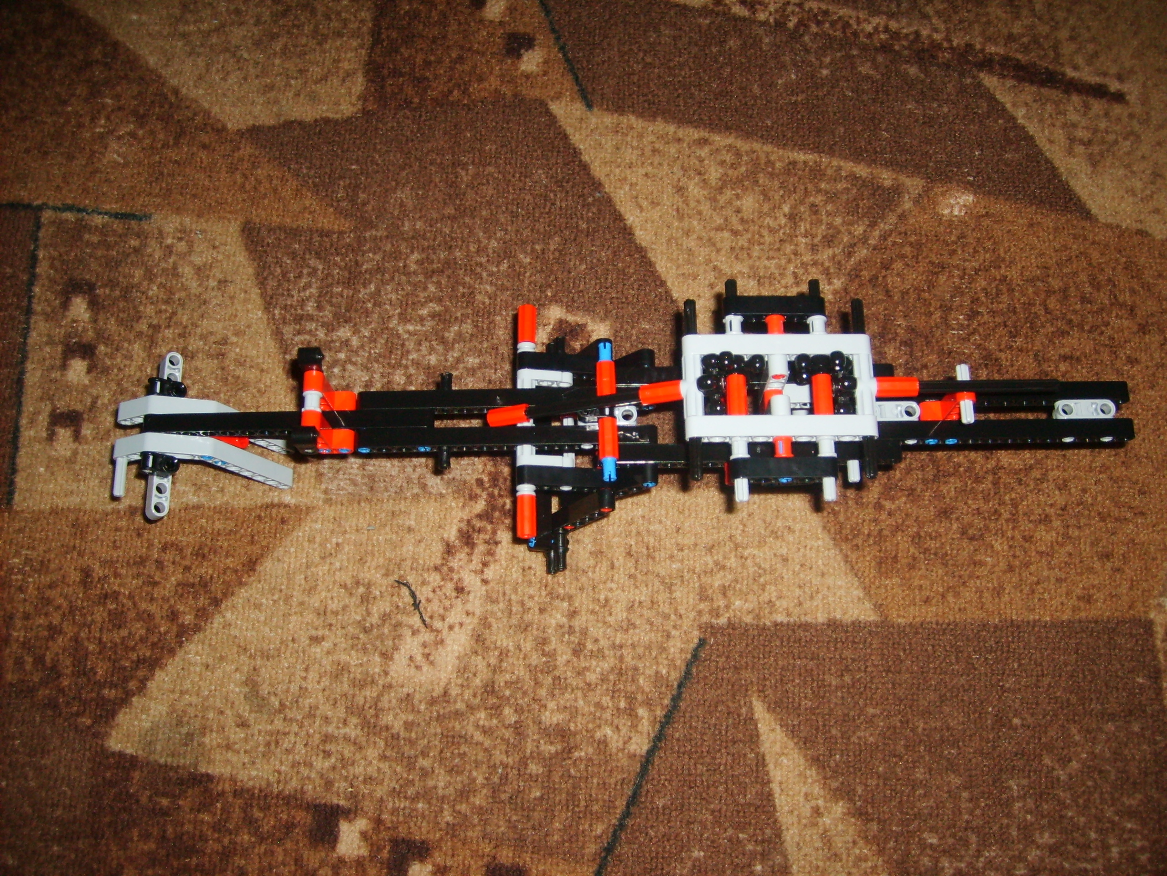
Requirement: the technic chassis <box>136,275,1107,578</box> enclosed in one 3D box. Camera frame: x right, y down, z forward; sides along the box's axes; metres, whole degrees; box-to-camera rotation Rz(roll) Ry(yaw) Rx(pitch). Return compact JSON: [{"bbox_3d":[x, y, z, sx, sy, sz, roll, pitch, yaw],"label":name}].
[{"bbox_3d":[0.013,-0.005,0.476,0.416,0.092,0.104,-1,72,1],"label":"technic chassis"}]

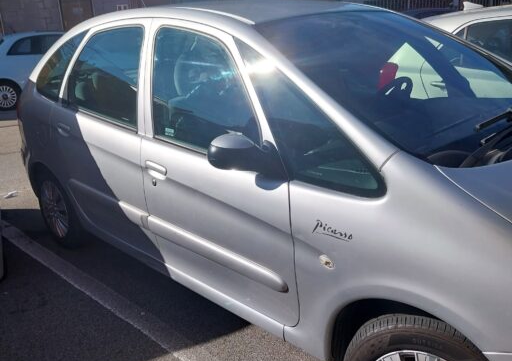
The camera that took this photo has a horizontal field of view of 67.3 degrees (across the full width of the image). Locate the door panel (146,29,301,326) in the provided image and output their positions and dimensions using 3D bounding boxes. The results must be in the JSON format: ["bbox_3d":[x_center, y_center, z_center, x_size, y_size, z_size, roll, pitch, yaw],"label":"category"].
[{"bbox_3d":[-0.144,-0.093,1.696,0.965,1.205,0.255,15,21,38],"label":"door panel"}]

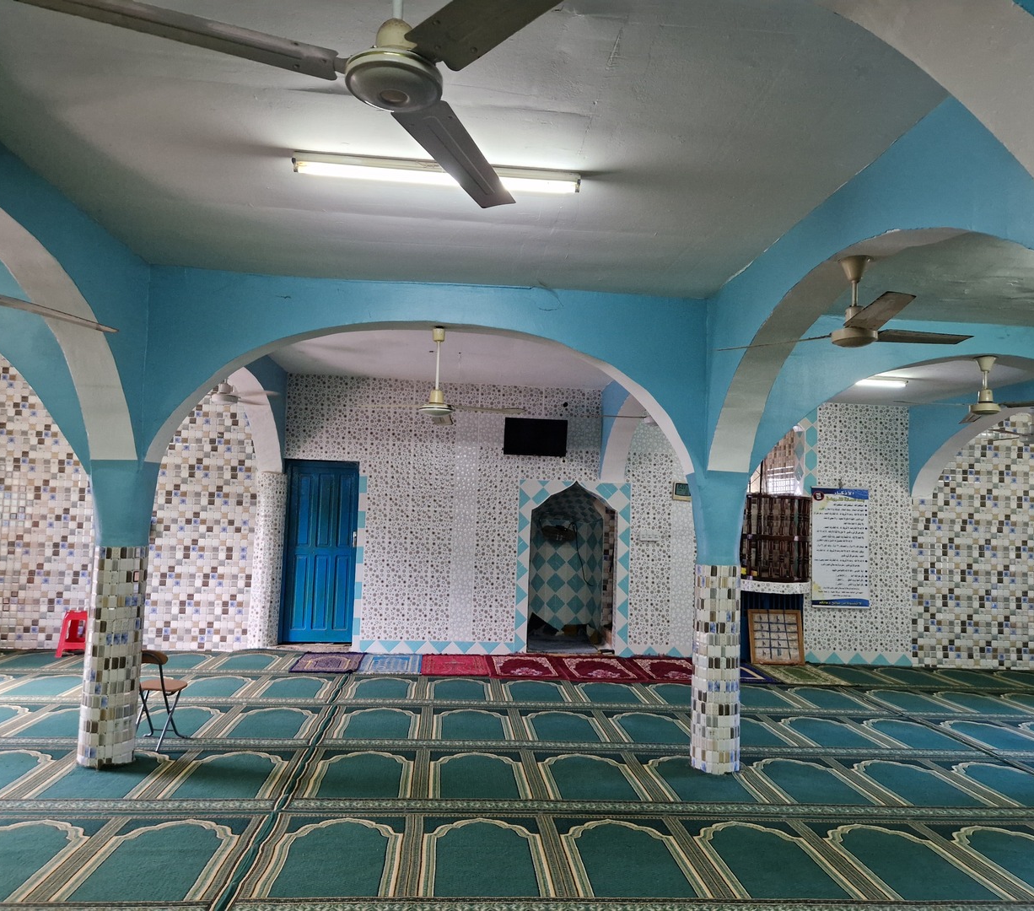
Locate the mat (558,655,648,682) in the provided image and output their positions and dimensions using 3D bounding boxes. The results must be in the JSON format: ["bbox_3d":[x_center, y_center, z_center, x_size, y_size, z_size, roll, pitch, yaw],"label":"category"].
[{"bbox_3d":[0.886,2.288,8.714,0.760,0.012,1.270,2,-4,-3],"label":"mat"}]

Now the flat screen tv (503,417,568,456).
[{"bbox_3d":[0.229,-0.215,9.444,0.730,0.430,0.080,2,-4,-3],"label":"flat screen tv"}]

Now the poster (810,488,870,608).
[{"bbox_3d":[3.791,1.086,9.432,0.695,1.380,0.020,2,-4,-4],"label":"poster"}]

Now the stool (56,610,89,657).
[{"bbox_3d":[-4.613,1.877,8.578,0.370,0.470,0.370,2,-4,-3],"label":"stool"}]

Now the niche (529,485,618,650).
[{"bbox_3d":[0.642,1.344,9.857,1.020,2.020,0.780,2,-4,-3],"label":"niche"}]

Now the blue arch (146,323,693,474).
[{"bbox_3d":[-0.612,-0.398,5.557,3.680,1.000,0.280,2,-4,-3],"label":"blue arch"}]

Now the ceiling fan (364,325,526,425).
[{"bbox_3d":[-0.527,-0.552,5.485,1.160,0.607,1.060,2,-4,-4],"label":"ceiling fan"}]

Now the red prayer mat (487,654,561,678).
[{"bbox_3d":[0.071,2.215,8.460,0.740,0.016,1.180,2,-4,-4],"label":"red prayer mat"}]

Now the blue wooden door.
[{"bbox_3d":[-2.283,1.121,9.340,0.820,2.080,0.090,2,-4,-3],"label":"blue wooden door"}]

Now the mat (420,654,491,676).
[{"bbox_3d":[-0.661,2.236,8.648,0.690,0.012,1.120,2,-4,-3],"label":"mat"}]

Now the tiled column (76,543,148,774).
[{"bbox_3d":[-2.662,1.291,5.341,0.350,1.370,0.350,2,-4,-3],"label":"tiled column"}]

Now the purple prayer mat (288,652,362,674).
[{"bbox_3d":[-1.917,2.128,8.284,0.620,0.016,1.040,2,-4,-4],"label":"purple prayer mat"}]

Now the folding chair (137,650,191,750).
[{"bbox_3d":[-2.364,1.583,5.330,0.360,0.670,0.460,2,-4,4],"label":"folding chair"}]

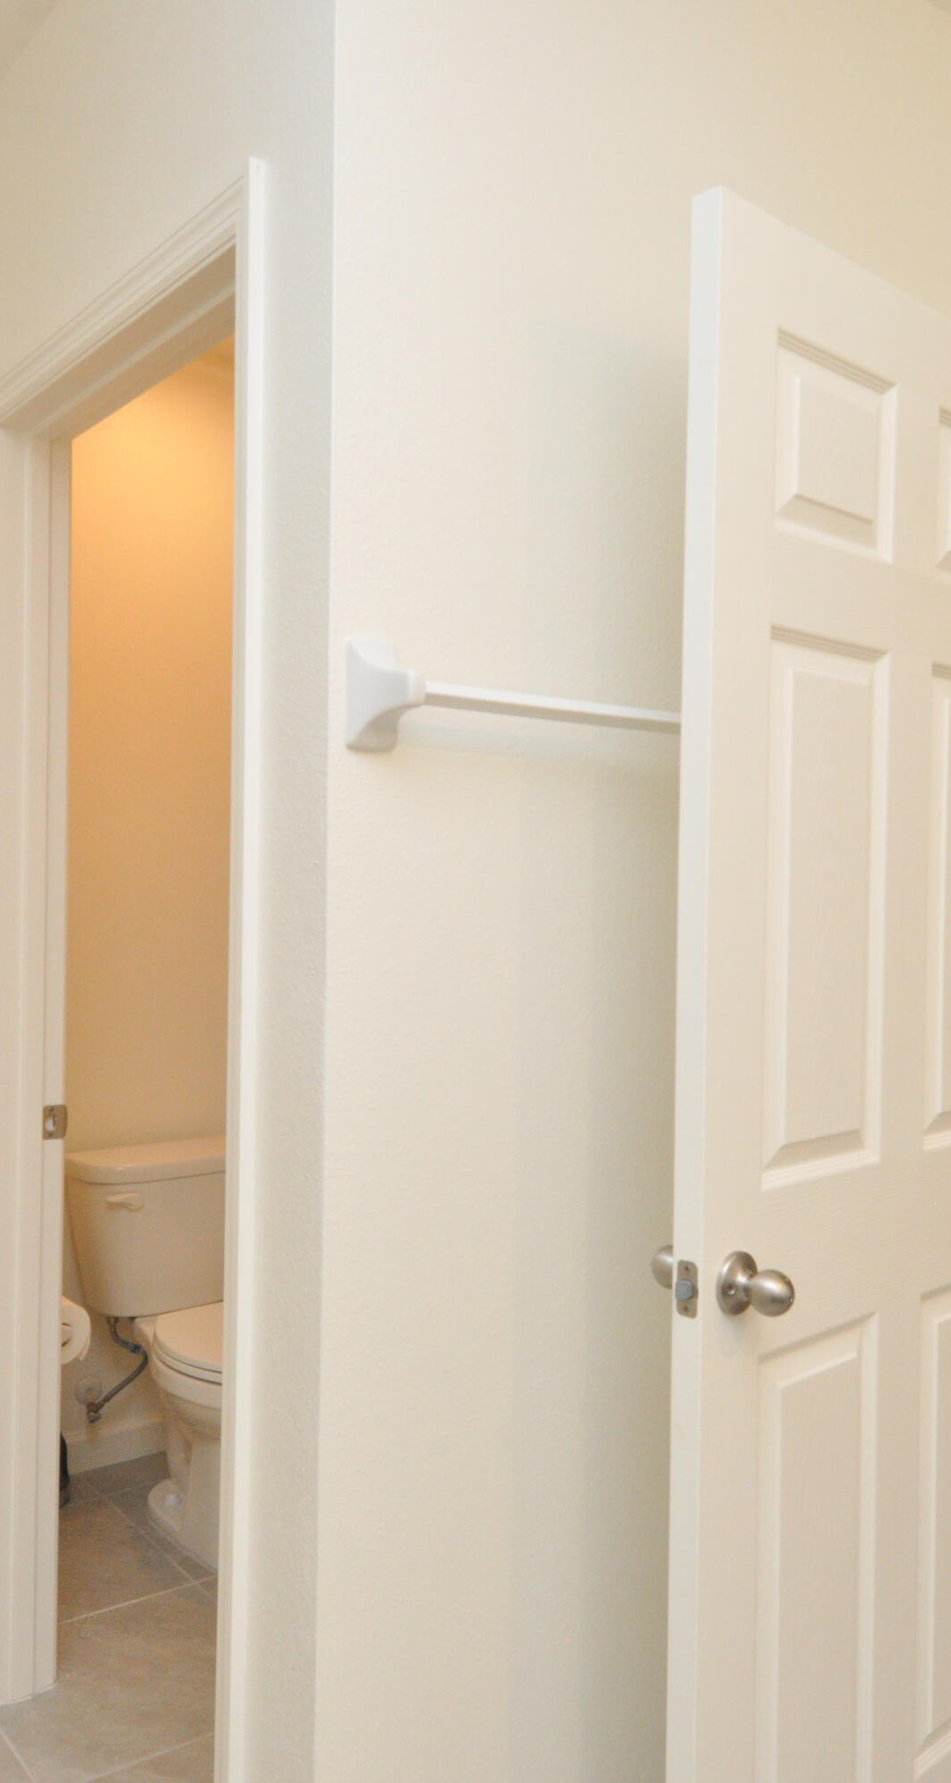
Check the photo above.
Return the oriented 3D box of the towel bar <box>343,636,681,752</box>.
[{"bbox_3d":[0.157,-0.192,1.484,0.660,0.108,0.080,0,1,-37],"label":"towel bar"}]

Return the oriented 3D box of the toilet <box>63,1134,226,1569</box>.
[{"bbox_3d":[-0.515,0.943,2.771,0.460,0.745,0.730,0,1,-37],"label":"toilet"}]

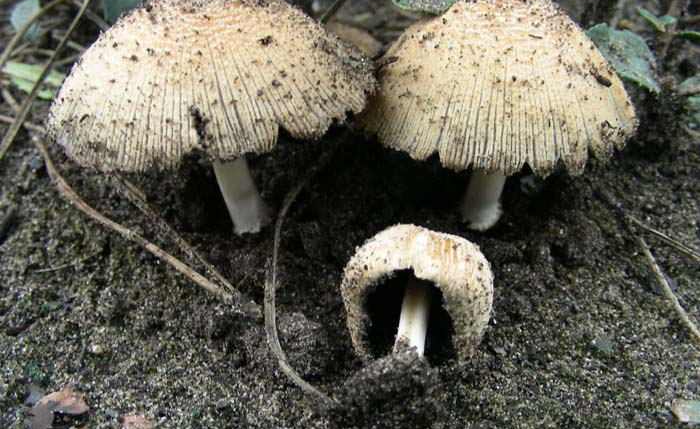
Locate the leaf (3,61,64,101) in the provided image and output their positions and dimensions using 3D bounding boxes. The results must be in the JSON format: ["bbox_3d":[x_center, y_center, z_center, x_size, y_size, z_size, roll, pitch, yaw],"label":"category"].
[{"bbox_3d":[-0.108,-0.046,0.262,0.021,0.004,0.014,11,46,11],"label":"leaf"}]

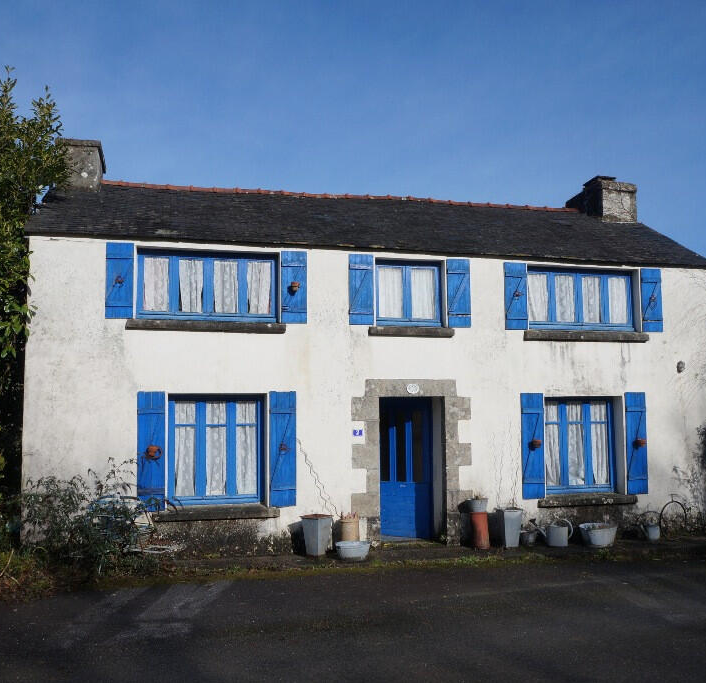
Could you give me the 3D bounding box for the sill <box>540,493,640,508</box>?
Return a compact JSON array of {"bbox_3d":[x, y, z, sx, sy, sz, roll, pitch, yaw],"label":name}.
[{"bbox_3d":[3.561,2.458,11.890,1.726,0.170,0.310,1,-5,-16],"label":"sill"}]

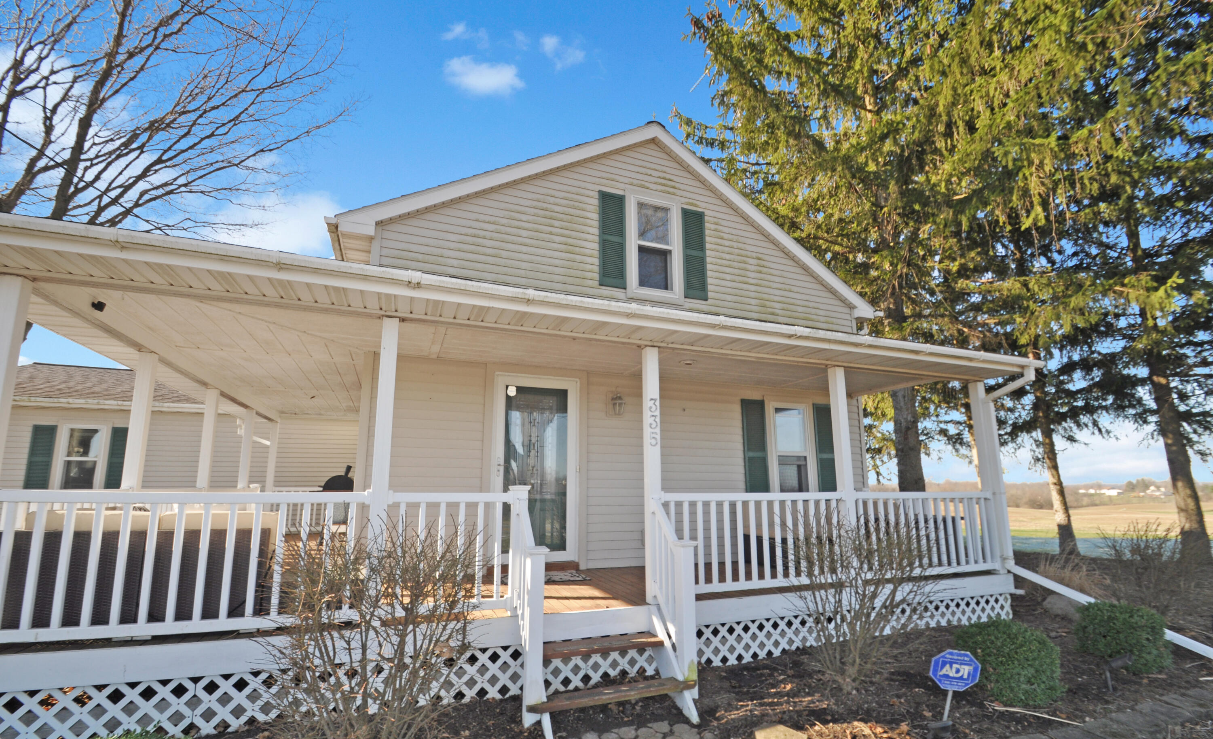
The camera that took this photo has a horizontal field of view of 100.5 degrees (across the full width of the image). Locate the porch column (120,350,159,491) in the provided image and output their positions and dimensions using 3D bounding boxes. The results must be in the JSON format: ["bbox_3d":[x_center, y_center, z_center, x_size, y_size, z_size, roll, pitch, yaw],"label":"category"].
[{"bbox_3d":[-4.399,0.884,4.719,0.105,2.150,0.105,5,-12,-21],"label":"porch column"}]

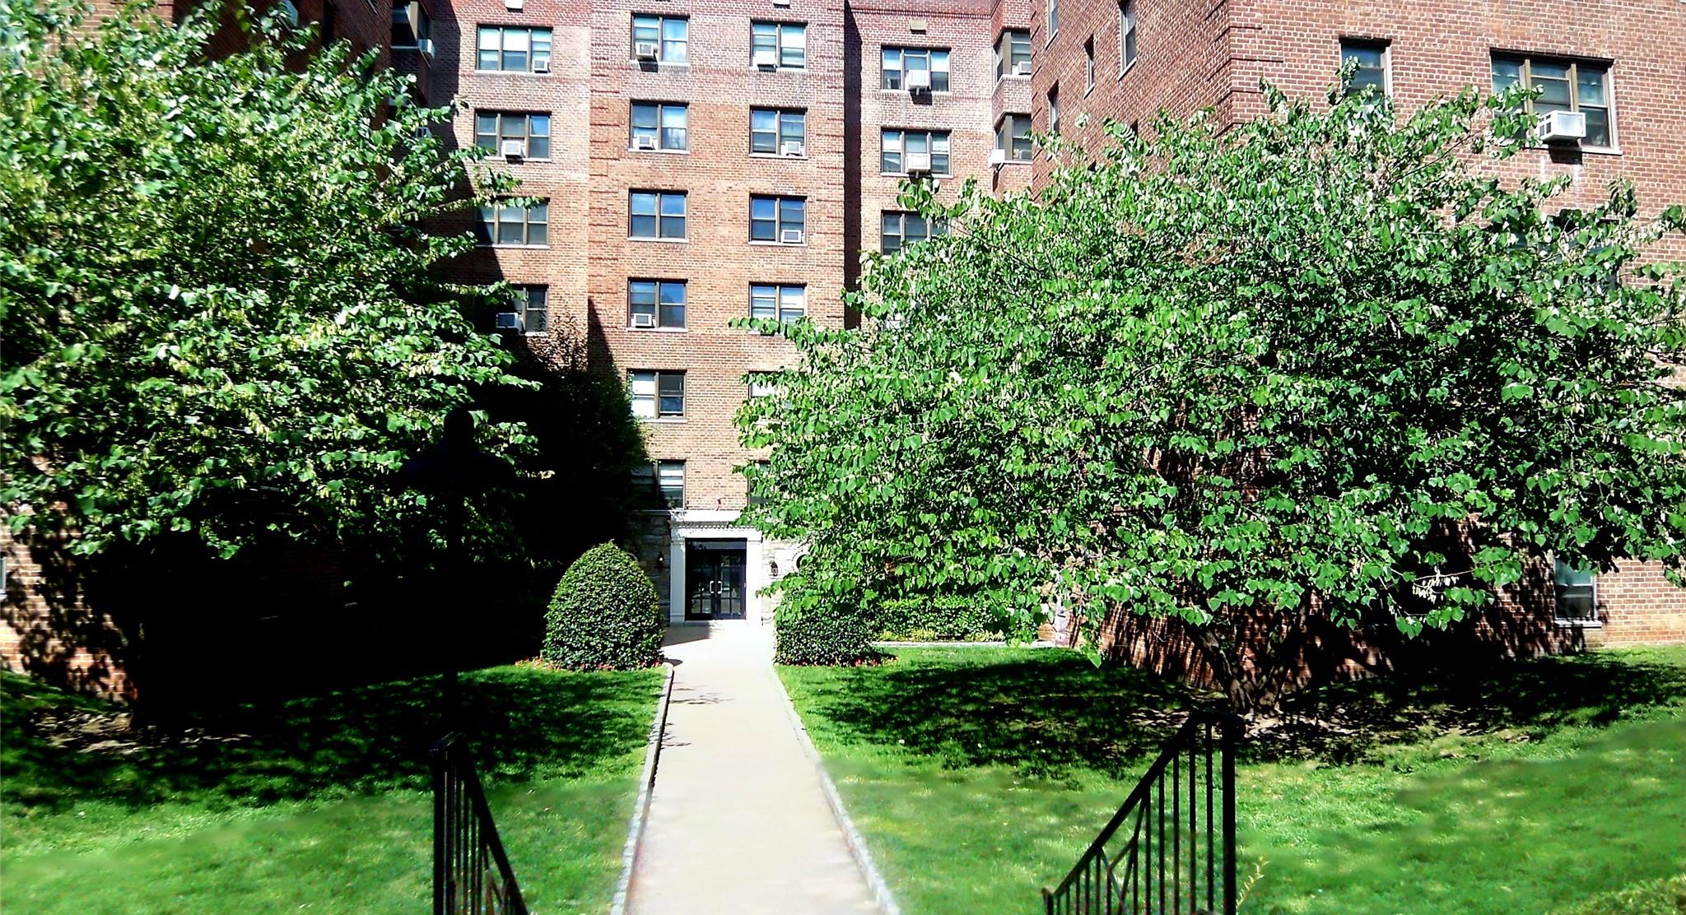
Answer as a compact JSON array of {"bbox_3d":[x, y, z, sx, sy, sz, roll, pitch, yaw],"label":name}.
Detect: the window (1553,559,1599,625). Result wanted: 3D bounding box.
[{"bbox_3d":[11.607,2.071,17.747,0.760,1.200,0.120,1,-4,-8],"label":"window"}]

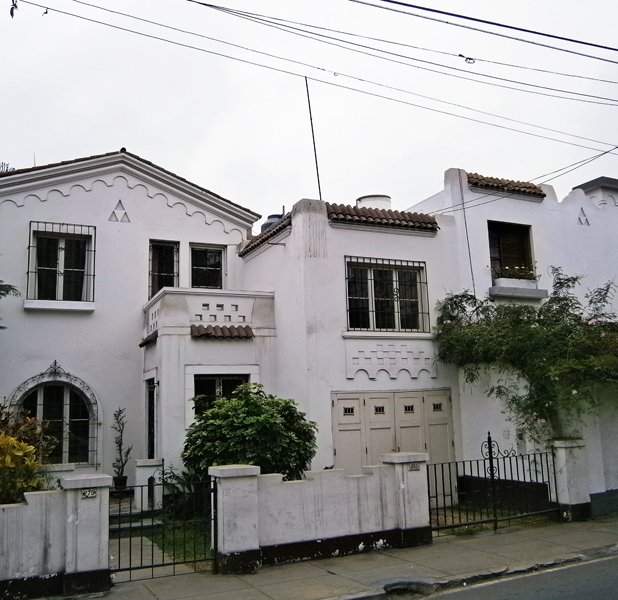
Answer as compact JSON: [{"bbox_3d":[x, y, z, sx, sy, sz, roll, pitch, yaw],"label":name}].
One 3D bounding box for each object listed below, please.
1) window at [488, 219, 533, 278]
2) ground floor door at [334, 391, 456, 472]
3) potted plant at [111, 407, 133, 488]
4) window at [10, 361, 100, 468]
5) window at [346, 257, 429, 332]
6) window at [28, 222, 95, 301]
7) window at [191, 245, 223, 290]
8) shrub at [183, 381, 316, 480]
[{"bbox_3d":[4.357,-0.964,13.058,1.221,1.390,0.217,2,-9,-24],"label":"window"},{"bbox_3d":[1.615,2.795,11.144,2.605,2.226,0.118,2,-9,-24],"label":"ground floor door"},{"bbox_3d":[-3.730,2.973,12.025,0.405,1.622,0.414,2,-9,-24],"label":"potted plant"},{"bbox_3d":[-5.044,2.265,12.004,1.623,2.021,0.197,2,-9,-24],"label":"window"},{"bbox_3d":[1.482,-0.076,11.423,1.788,1.385,0.197,2,-9,-24],"label":"window"},{"bbox_3d":[-5.063,-0.765,12.337,1.259,1.594,0.148,2,-9,-24],"label":"window"},{"bbox_3d":[-2.319,-0.755,13.822,0.798,1.041,0.138,2,-9,-24],"label":"window"},{"bbox_3d":[-0.870,2.510,9.402,2.100,2.350,1.950,2,-9,-24],"label":"shrub"}]

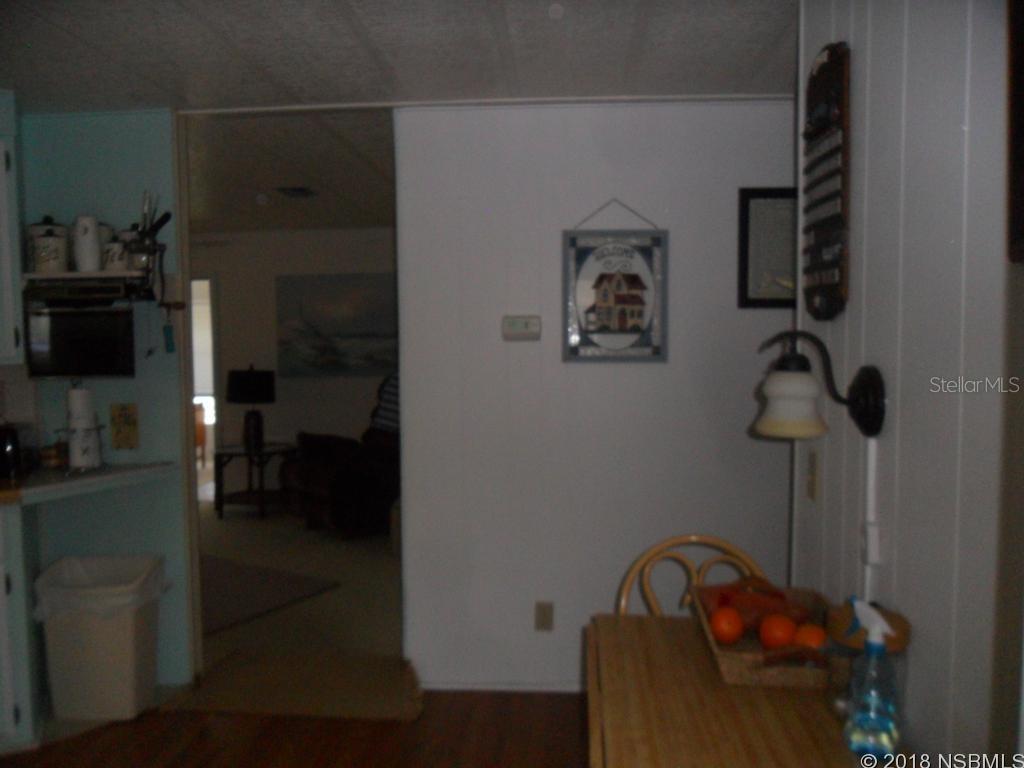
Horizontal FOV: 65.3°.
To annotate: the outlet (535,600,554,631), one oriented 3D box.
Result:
[{"bbox_3d":[0.127,0.914,3.138,0.071,0.114,0.010,0,4,4],"label":"outlet"}]

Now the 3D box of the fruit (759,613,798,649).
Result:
[{"bbox_3d":[0.537,0.497,1.611,0.075,0.073,0.075,0,4,4],"label":"fruit"}]

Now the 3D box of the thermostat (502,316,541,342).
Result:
[{"bbox_3d":[0.036,-0.214,3.061,0.149,0.097,0.033,0,4,4],"label":"thermostat"}]

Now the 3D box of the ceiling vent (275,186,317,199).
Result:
[{"bbox_3d":[-1.276,-1.143,4.751,0.210,0.030,0.250,0,4,4],"label":"ceiling vent"}]

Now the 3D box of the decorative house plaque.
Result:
[{"bbox_3d":[0.391,-0.334,3.035,0.398,0.501,0.020,0,4,4],"label":"decorative house plaque"}]

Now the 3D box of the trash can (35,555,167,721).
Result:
[{"bbox_3d":[-1.553,0.966,3.055,0.385,0.515,0.300,0,4,10],"label":"trash can"}]

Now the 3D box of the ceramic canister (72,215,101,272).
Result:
[{"bbox_3d":[-1.548,-0.513,2.906,0.096,0.205,0.096,0,4,4],"label":"ceramic canister"}]

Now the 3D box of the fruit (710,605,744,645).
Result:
[{"bbox_3d":[0.456,0.512,1.689,0.075,0.075,0.075,0,4,4],"label":"fruit"}]

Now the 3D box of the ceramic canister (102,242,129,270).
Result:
[{"bbox_3d":[-1.461,-0.476,2.949,0.086,0.131,0.086,-2,4,-20],"label":"ceramic canister"}]

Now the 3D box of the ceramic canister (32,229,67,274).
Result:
[{"bbox_3d":[-1.718,-0.492,2.976,0.108,0.163,0.108,-2,4,-20],"label":"ceramic canister"}]

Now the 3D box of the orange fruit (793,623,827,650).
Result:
[{"bbox_3d":[0.602,0.515,1.616,0.070,0.070,0.070,0,4,4],"label":"orange fruit"}]

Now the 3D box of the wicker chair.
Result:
[{"bbox_3d":[0.439,0.843,1.772,0.430,0.900,0.520,0,4,4],"label":"wicker chair"}]

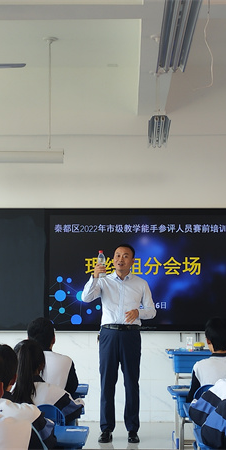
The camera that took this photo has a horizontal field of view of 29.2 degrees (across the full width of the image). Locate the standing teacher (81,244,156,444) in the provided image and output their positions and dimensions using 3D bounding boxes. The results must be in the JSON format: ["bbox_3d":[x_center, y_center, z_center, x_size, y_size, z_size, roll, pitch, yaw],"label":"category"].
[{"bbox_3d":[0.054,1.046,3.888,0.660,1.740,0.420,0,-3,3],"label":"standing teacher"}]

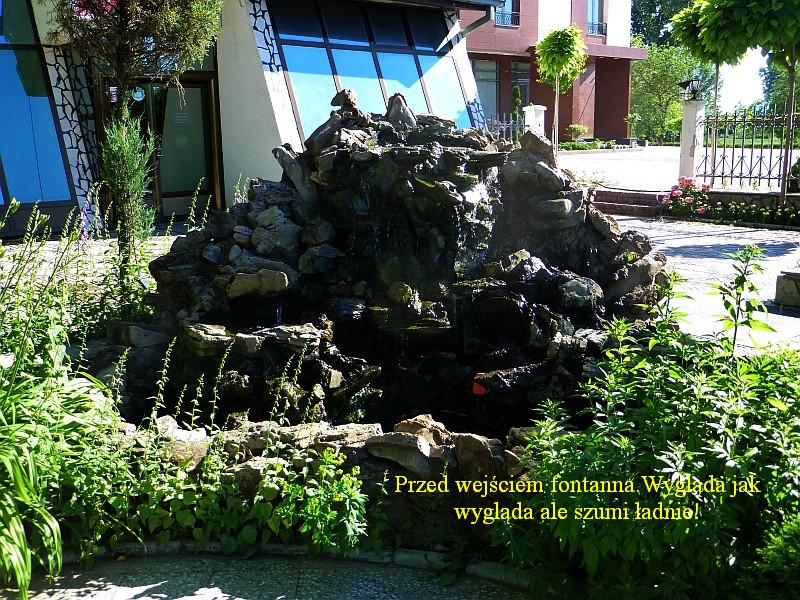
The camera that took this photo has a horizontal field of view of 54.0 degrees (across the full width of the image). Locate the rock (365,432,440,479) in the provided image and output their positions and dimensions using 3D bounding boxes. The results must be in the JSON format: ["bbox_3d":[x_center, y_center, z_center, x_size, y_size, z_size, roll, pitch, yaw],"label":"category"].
[{"bbox_3d":[0.010,0.604,3.050,0.285,0.155,0.210,-1,12,0],"label":"rock"}]

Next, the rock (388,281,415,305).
[{"bbox_3d":[0.009,-0.047,4.900,0.159,0.136,0.150,-1,12,0],"label":"rock"}]

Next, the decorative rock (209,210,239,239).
[{"bbox_3d":[-1.146,-0.490,5.100,0.193,0.169,0.170,-3,13,-12],"label":"decorative rock"}]

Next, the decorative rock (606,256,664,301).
[{"bbox_3d":[1.445,-0.137,4.800,0.363,0.249,0.280,3,13,17],"label":"decorative rock"}]

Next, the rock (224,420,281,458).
[{"bbox_3d":[-0.642,0.607,3.420,0.241,0.125,0.190,-3,13,-11],"label":"rock"}]

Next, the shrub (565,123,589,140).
[{"bbox_3d":[6.438,-6.111,28.500,0.800,0.660,0.780,-1,12,0],"label":"shrub"}]

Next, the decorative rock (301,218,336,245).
[{"bbox_3d":[-0.498,-0.418,4.800,0.215,0.145,0.180,-1,12,0],"label":"decorative rock"}]

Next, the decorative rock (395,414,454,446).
[{"bbox_3d":[0.103,0.573,3.450,0.250,0.128,0.220,-1,12,2],"label":"decorative rock"}]

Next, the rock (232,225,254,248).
[{"bbox_3d":[-1.036,-0.420,5.200,0.143,0.145,0.140,-4,12,-11],"label":"rock"}]

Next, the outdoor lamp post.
[{"bbox_3d":[4.547,-3.295,12.300,0.370,0.340,0.360,-1,12,0],"label":"outdoor lamp post"}]

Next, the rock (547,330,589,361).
[{"bbox_3d":[0.991,0.269,4.650,0.244,0.162,0.220,1,12,12],"label":"rock"}]

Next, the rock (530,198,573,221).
[{"bbox_3d":[1.006,-0.605,5.250,0.288,0.134,0.220,1,12,11],"label":"rock"}]

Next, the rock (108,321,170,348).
[{"bbox_3d":[-1.542,0.204,4.650,0.363,0.129,0.240,-5,13,-18],"label":"rock"}]

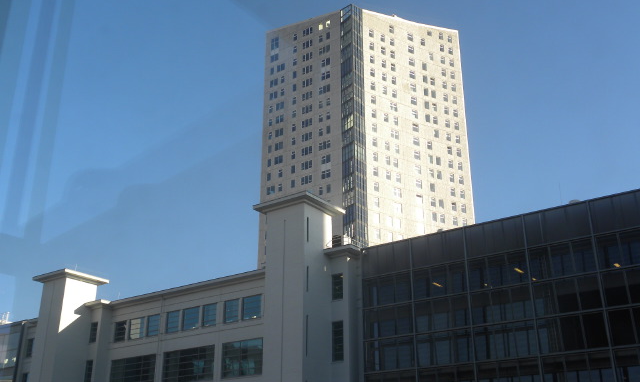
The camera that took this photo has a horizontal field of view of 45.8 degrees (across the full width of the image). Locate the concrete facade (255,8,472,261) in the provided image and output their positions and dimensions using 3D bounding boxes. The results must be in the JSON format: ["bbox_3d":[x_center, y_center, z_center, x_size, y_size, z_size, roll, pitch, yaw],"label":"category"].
[{"bbox_3d":[9.390,11.740,144.910,36.000,102.500,22.000,14,-27,-28],"label":"concrete facade"}]

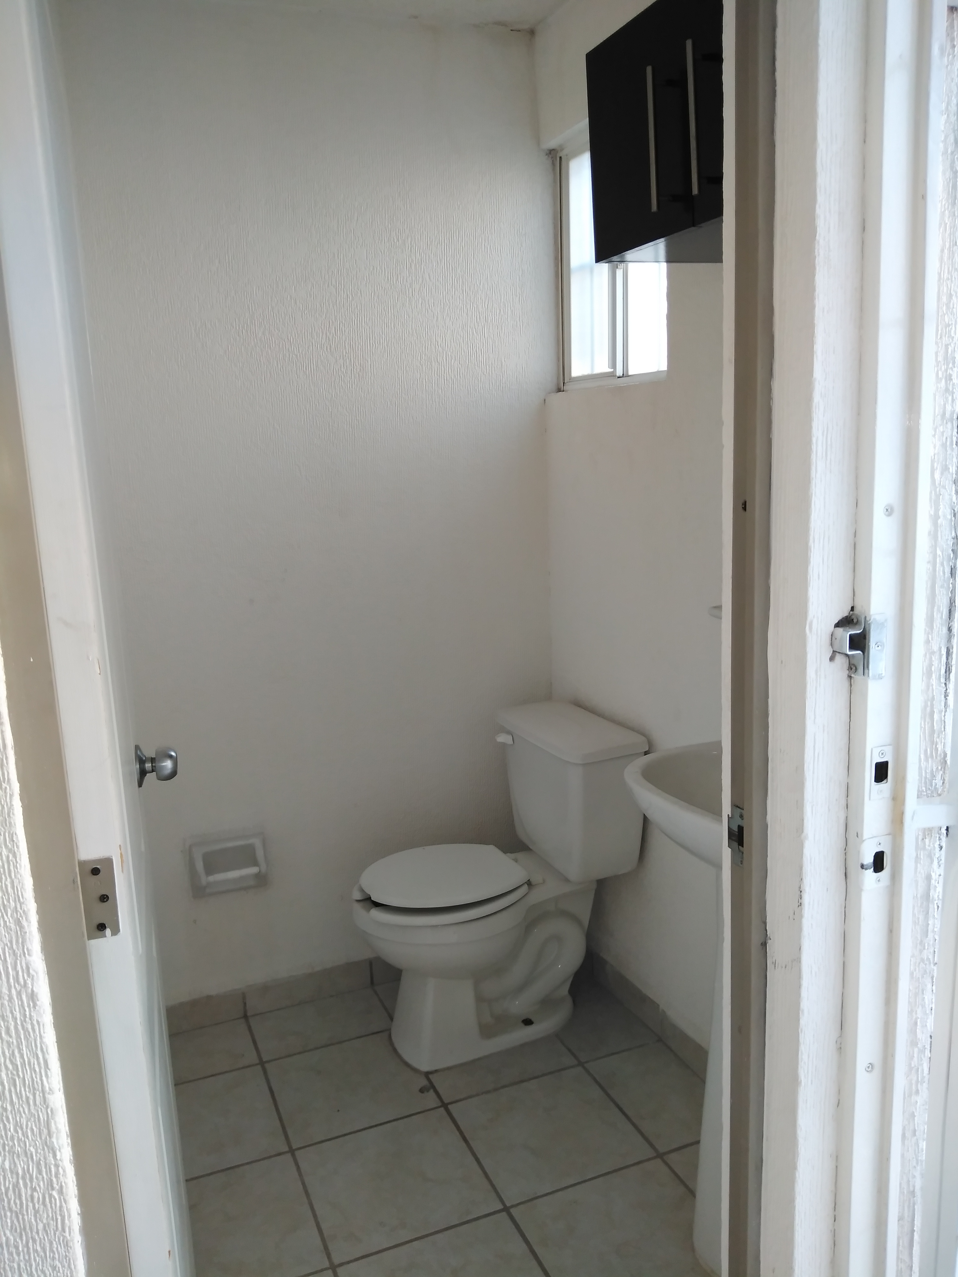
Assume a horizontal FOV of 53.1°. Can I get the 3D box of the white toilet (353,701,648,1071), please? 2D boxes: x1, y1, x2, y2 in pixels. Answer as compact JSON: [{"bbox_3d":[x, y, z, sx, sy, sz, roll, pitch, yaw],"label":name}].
[{"bbox_3d":[0.024,0.597,2.295,0.656,0.744,0.425,-6,10,-22],"label":"white toilet"}]

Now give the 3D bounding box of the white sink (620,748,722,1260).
[{"bbox_3d":[0.475,0.647,1.614,0.375,0.830,0.508,-6,10,-22],"label":"white sink"}]

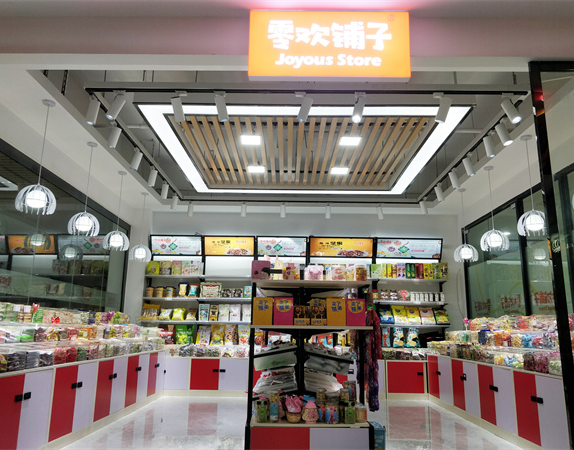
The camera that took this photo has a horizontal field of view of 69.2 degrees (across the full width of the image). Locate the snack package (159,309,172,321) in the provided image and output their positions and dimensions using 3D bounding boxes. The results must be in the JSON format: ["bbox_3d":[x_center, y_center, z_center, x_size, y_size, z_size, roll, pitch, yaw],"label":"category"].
[{"bbox_3d":[-1.981,1.469,6.797,0.204,0.195,0.070,1,-29,1],"label":"snack package"}]

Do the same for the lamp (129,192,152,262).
[{"bbox_3d":[-2.267,0.041,6.480,0.315,1.092,0.315,1,-14,1],"label":"lamp"}]

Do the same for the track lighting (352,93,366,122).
[{"bbox_3d":[0.644,-1.058,3.747,0.130,0.265,0.110,14,-19,-43],"label":"track lighting"}]

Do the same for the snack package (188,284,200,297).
[{"bbox_3d":[-1.640,1.183,7.383,0.170,0.246,0.060,1,-29,1],"label":"snack package"}]

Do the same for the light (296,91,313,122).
[{"bbox_3d":[0.177,-1.075,3.831,0.100,0.254,0.092,13,-10,20],"label":"light"}]

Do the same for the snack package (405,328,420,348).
[{"bbox_3d":[2.021,1.816,6.668,0.229,0.324,0.080,1,-24,1],"label":"snack package"}]

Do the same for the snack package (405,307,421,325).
[{"bbox_3d":[2.053,1.473,6.752,0.260,0.294,0.070,1,-31,1],"label":"snack package"}]

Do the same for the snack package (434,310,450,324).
[{"bbox_3d":[2.519,1.512,6.804,0.227,0.223,0.080,1,-29,1],"label":"snack package"}]

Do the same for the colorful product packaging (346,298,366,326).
[{"bbox_3d":[0.540,0.687,3.253,0.153,0.213,0.100,1,-14,1],"label":"colorful product packaging"}]

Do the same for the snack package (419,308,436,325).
[{"bbox_3d":[2.436,1.605,7.234,0.235,0.308,0.085,1,-35,1],"label":"snack package"}]

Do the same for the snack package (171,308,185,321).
[{"bbox_3d":[-1.874,1.559,7.232,0.234,0.230,0.100,1,-28,1],"label":"snack package"}]

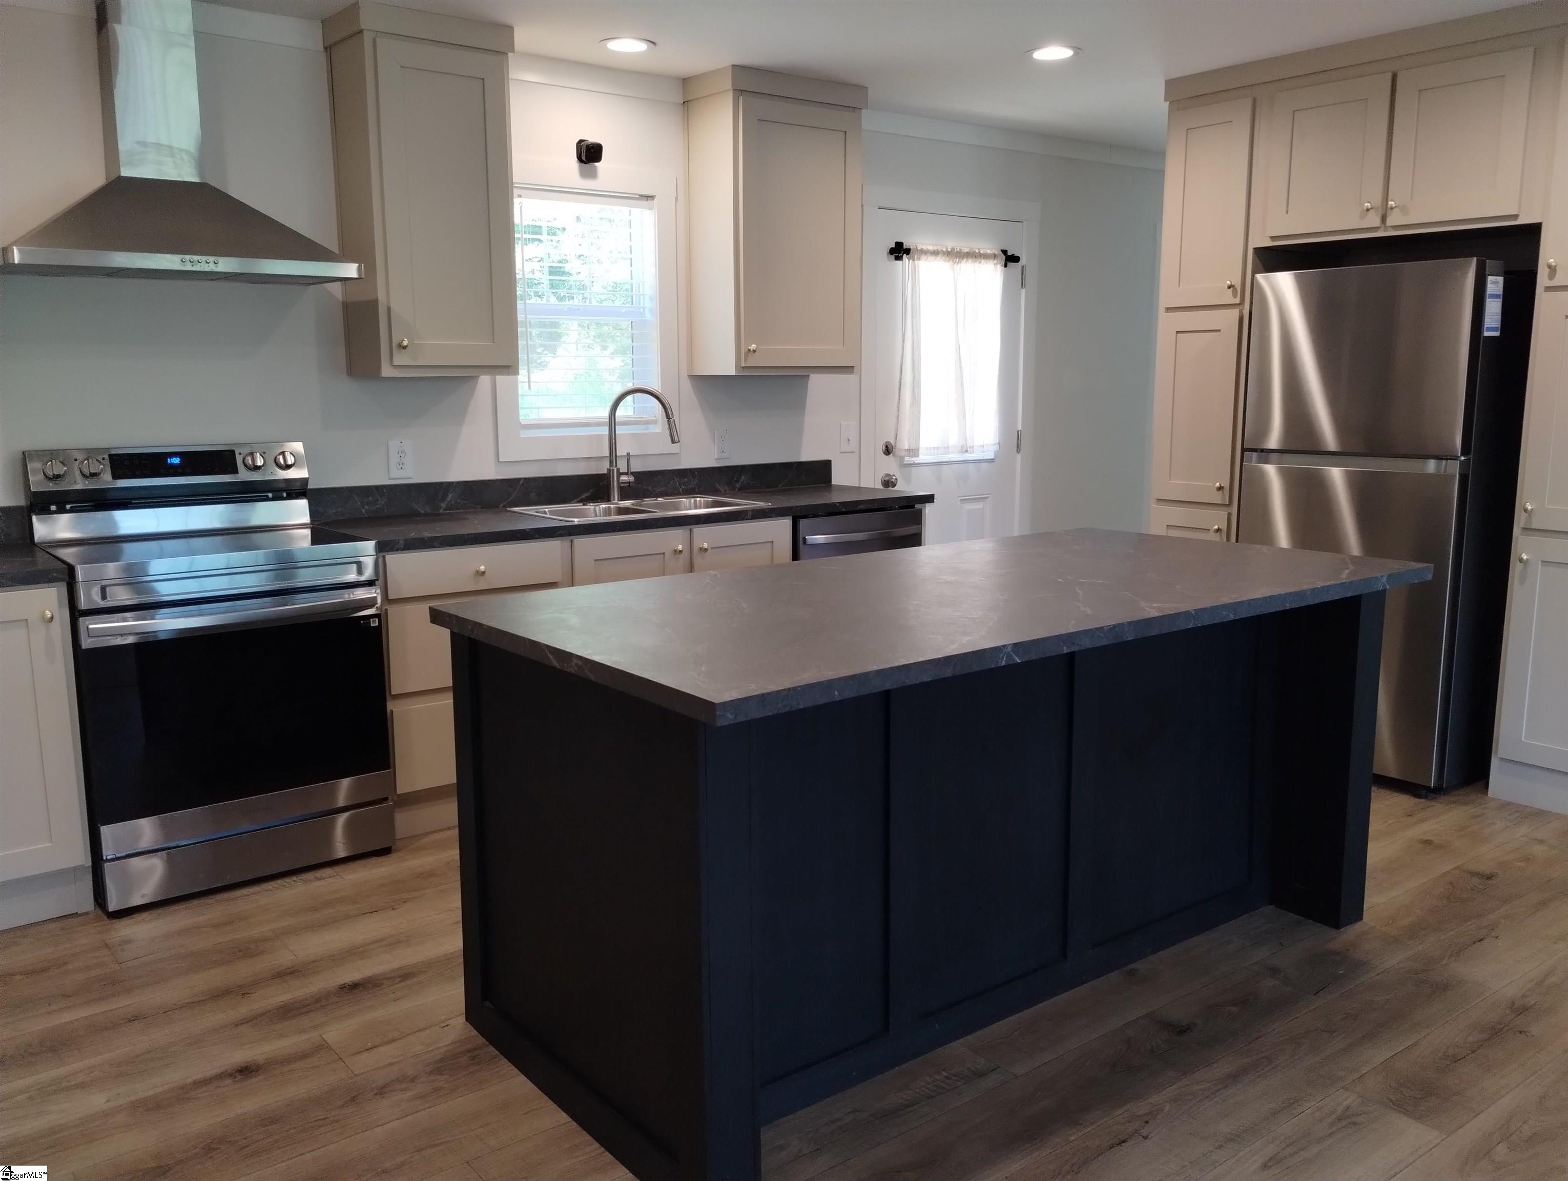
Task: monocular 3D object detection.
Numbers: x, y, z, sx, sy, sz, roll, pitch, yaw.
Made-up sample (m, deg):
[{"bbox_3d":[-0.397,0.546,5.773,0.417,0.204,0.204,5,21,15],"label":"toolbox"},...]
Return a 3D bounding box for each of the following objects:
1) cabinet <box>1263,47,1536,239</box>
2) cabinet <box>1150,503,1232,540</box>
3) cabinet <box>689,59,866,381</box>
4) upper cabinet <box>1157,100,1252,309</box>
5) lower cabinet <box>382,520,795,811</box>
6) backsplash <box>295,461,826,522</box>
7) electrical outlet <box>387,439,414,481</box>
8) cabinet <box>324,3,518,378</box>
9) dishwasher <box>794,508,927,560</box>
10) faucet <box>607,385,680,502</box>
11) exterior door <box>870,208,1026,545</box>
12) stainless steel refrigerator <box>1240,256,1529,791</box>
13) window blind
[{"bbox_3d":[2.218,-1.481,4.365,0.622,0.510,0.900,-8,12,-37],"label":"cabinet"},{"bbox_3d":[1.814,0.024,5.223,0.580,0.782,0.385,-8,12,-37],"label":"cabinet"},{"bbox_3d":[-0.029,-1.373,4.871,0.617,1.077,0.315,-8,12,-37],"label":"cabinet"},{"bbox_3d":[1.779,-1.484,4.939,0.500,0.770,0.395,-8,12,-37],"label":"upper cabinet"},{"bbox_3d":[-0.753,0.161,4.446,1.555,0.790,0.631,-8,12,-37],"label":"lower cabinet"},{"bbox_3d":[-0.678,-0.391,4.804,2.215,0.104,0.022,-8,12,-37],"label":"backsplash"},{"bbox_3d":[-1.275,-0.432,4.236,0.076,0.125,0.010,-8,12,-37],"label":"electrical outlet"},{"bbox_3d":[-1.145,-1.247,4.096,0.495,1.094,0.331,-8,12,-37],"label":"cabinet"},{"bbox_3d":[0.126,0.096,5.012,0.610,0.853,0.600,-8,12,-37],"label":"dishwasher"},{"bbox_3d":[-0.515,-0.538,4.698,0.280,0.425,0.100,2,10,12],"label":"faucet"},{"bbox_3d":[0.753,-0.658,5.831,0.915,2.047,0.045,-8,12,-37],"label":"exterior door"},{"bbox_3d":[2.165,-0.247,4.486,0.775,1.705,0.736,-8,12,-37],"label":"stainless steel refrigerator"},{"bbox_3d":[-0.723,-1.039,4.704,0.585,0.840,0.044,-8,12,-37],"label":"window blind"}]

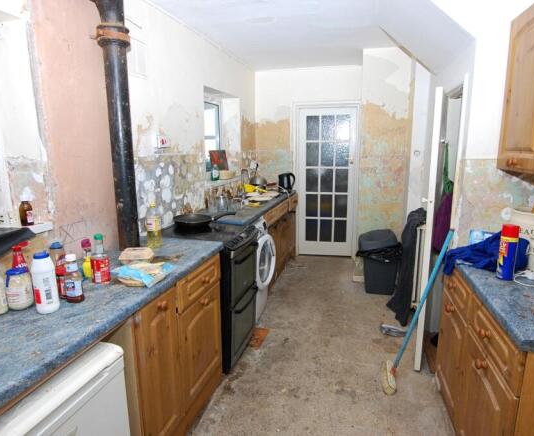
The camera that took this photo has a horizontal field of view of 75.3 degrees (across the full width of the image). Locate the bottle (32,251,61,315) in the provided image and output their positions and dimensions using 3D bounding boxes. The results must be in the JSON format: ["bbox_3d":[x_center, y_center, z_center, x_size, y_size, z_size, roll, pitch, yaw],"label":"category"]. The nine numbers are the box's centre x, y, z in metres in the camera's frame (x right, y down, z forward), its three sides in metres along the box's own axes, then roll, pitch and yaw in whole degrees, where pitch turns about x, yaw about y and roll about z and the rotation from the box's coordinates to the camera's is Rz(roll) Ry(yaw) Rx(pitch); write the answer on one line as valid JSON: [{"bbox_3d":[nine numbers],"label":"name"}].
[{"bbox_3d":[-0.771,0.223,1.205,0.074,0.211,0.074,-7,13,-33],"label":"bottle"}]

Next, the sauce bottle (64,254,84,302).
[{"bbox_3d":[-0.721,0.225,1.290,0.061,0.174,0.061,-2,11,-10],"label":"sauce bottle"}]

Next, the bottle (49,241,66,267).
[{"bbox_3d":[-0.864,0.201,1.441,0.062,0.193,0.062,-7,13,-32],"label":"bottle"}]

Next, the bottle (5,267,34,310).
[{"bbox_3d":[-0.892,0.254,1.245,0.083,0.135,0.083,-8,13,-36],"label":"bottle"}]

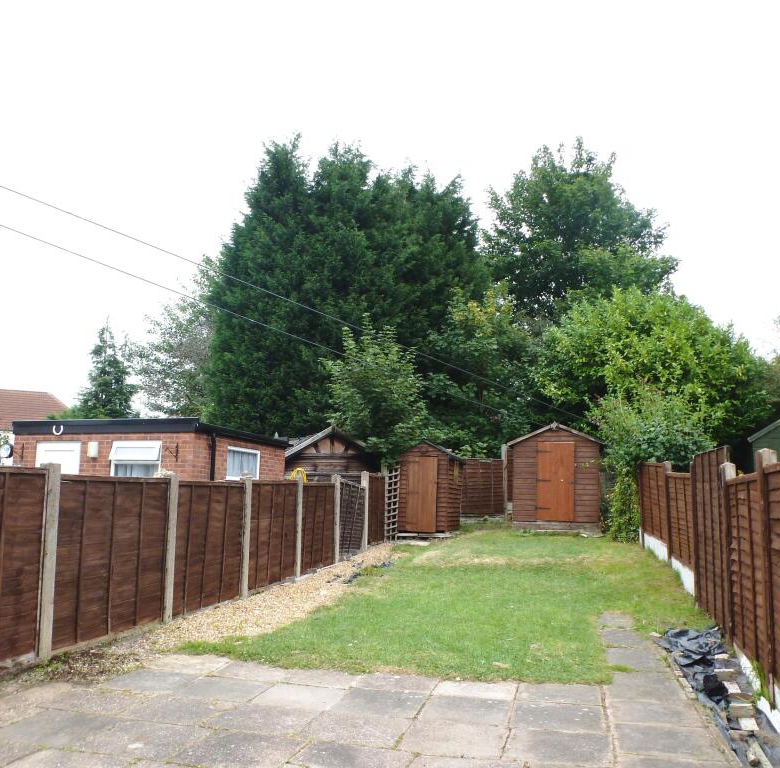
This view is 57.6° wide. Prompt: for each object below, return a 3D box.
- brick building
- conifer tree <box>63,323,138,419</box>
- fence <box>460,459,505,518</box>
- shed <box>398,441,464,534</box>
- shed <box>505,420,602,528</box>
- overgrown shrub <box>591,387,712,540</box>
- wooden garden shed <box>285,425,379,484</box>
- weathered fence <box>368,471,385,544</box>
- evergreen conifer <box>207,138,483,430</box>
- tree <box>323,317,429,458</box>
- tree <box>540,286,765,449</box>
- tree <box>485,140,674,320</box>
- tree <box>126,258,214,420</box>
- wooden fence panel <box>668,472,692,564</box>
[{"bbox_3d":[-4.385,1.977,13.367,3.660,2.400,3.360,-1,-7,16],"label":"brick building"},{"bbox_3d":[-11.581,1.253,28.041,3.000,7.500,3.000,1,-7,0],"label":"conifer tree"},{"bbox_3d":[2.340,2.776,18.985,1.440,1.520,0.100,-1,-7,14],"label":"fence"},{"bbox_3d":[1.025,2.570,17.818,1.320,2.212,1.950,-1,-7,14],"label":"shed"},{"bbox_3d":[3.822,2.109,16.329,2.030,2.250,2.400,-1,-7,13],"label":"shed"},{"bbox_3d":[5.340,1.624,14.500,2.300,3.050,2.100,-1,-7,15],"label":"overgrown shrub"},{"bbox_3d":[-1.285,2.400,18.390,2.550,2.500,2.500,0,-7,5],"label":"wooden garden shed"},{"bbox_3d":[-0.310,2.835,16.124,0.060,1.560,1.830,-1,-7,14],"label":"weathered fence"},{"bbox_3d":[-1.724,-2.288,25.467,9.600,13.718,7.500,1,-7,0],"label":"evergreen conifer"},{"bbox_3d":[-0.444,0.990,19.827,3.000,5.862,2.900,1,-7,0],"label":"tree"},{"bbox_3d":[7.923,0.491,21.108,6.900,6.949,5.500,1,-7,0],"label":"tree"},{"bbox_3d":[7.121,-2.706,26.228,7.800,13.200,7.500,-1,-7,15],"label":"tree"},{"bbox_3d":[-9.481,-0.153,30.232,5.200,10.872,5.000,1,-7,0],"label":"tree"},{"bbox_3d":[4.025,1.852,9.828,0.060,1.240,1.830,-1,-7,13],"label":"wooden fence panel"}]

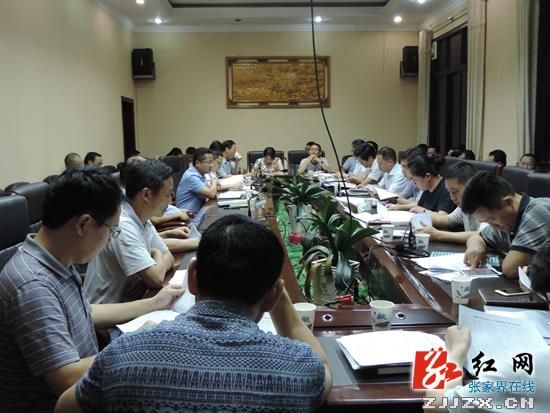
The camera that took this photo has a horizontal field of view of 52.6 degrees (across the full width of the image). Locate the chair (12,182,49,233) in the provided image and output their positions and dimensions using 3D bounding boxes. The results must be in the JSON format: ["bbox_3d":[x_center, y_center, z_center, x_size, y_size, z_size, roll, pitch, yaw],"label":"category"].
[{"bbox_3d":[-1.054,0.446,2.938,0.660,1.110,0.600,-1,8,-1],"label":"chair"}]

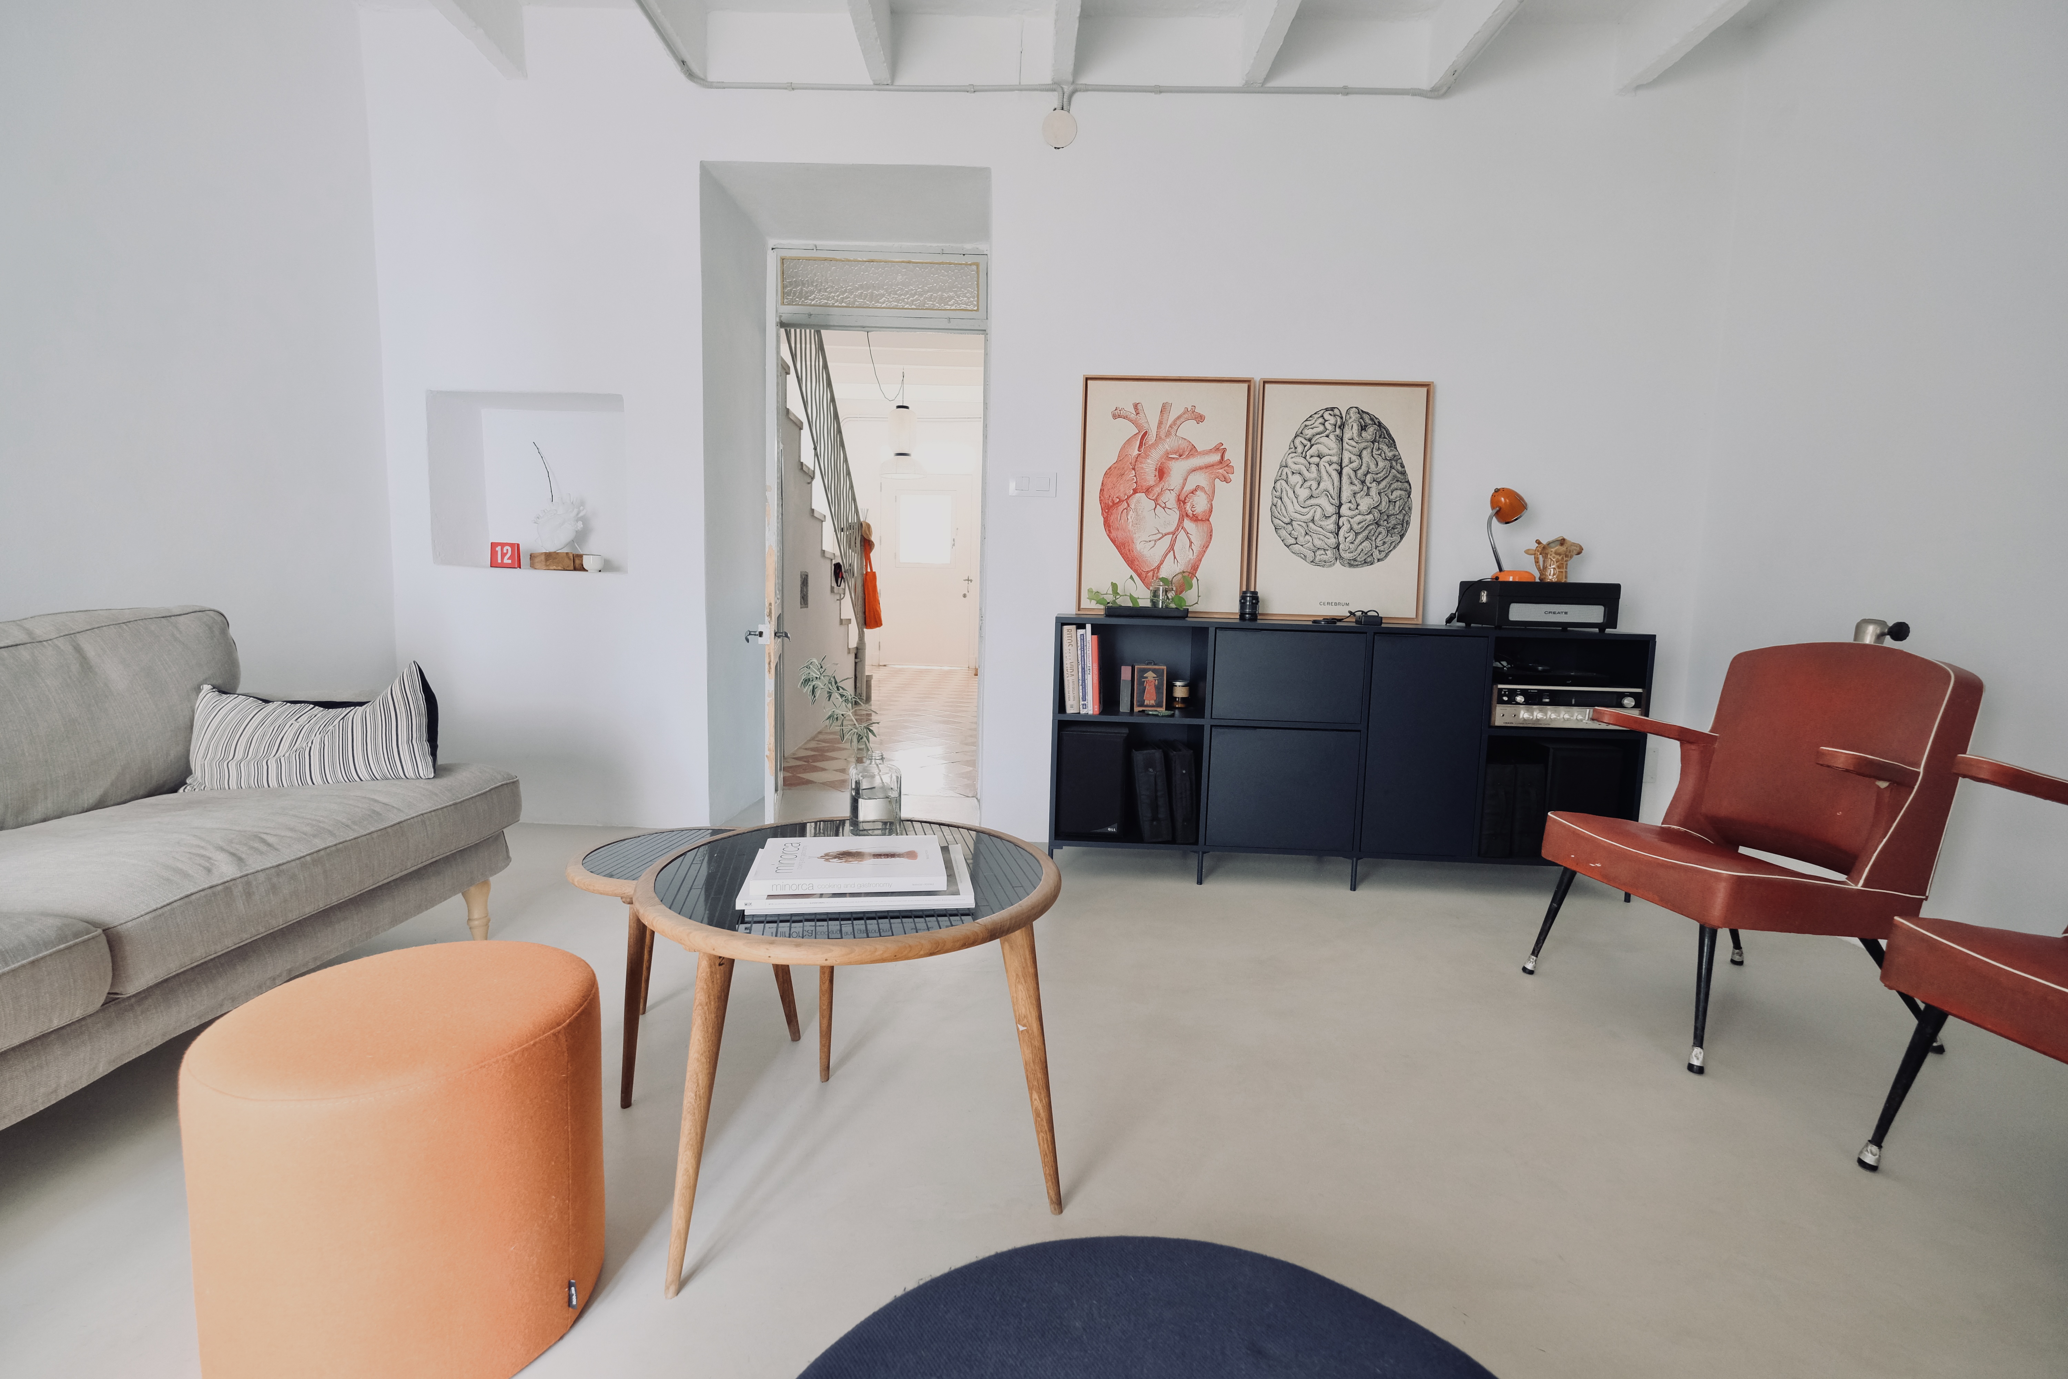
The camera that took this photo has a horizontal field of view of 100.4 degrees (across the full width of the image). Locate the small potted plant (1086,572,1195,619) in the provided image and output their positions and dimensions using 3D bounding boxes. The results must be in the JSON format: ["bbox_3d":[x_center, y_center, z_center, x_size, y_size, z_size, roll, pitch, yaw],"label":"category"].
[{"bbox_3d":[0.358,-0.318,2.898,0.368,0.155,0.153,2,6,2],"label":"small potted plant"}]

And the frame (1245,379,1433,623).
[{"bbox_3d":[1.010,-0.616,2.845,0.565,0.793,0.030,2,2,1],"label":"frame"}]

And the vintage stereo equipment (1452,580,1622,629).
[{"bbox_3d":[1.534,-0.253,2.636,0.356,0.142,0.245,2,6,1],"label":"vintage stereo equipment"}]

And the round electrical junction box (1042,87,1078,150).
[{"bbox_3d":[0.083,-1.825,2.757,0.109,0.189,0.069,2,6,1],"label":"round electrical junction box"}]

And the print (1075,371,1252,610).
[{"bbox_3d":[0.466,-0.676,3.078,0.596,0.845,0.032,2,6,2],"label":"print"}]

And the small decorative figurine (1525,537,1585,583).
[{"bbox_3d":[1.577,-0.393,2.624,0.172,0.144,0.090,3,6,13],"label":"small decorative figurine"}]

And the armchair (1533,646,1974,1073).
[{"bbox_3d":[1.586,0.320,1.951,0.643,0.855,0.540,1,6,-10],"label":"armchair"}]

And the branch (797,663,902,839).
[{"bbox_3d":[-0.303,0.088,1.412,0.165,0.275,0.103,2,6,1],"label":"branch"}]

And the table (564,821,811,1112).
[{"bbox_3d":[-0.674,0.512,1.677,0.398,0.405,0.398,2,6,2],"label":"table"}]

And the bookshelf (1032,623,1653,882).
[{"bbox_3d":[0.994,0.206,2.939,1.850,0.849,0.414,2,6,2],"label":"bookshelf"}]

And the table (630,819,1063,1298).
[{"bbox_3d":[-0.252,0.485,1.235,0.578,0.483,0.578,2,6,1],"label":"table"}]

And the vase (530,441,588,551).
[{"bbox_3d":[-1.731,-0.678,3.114,0.176,0.383,0.138,2,6,1],"label":"vase"}]

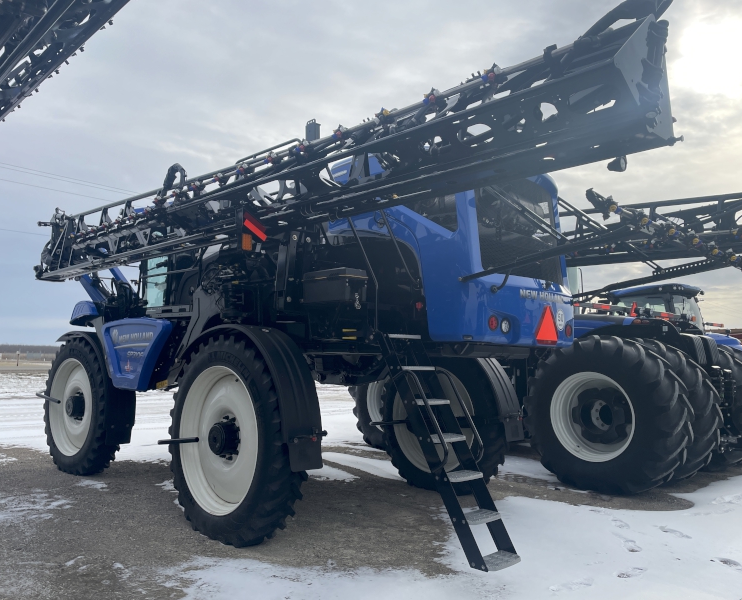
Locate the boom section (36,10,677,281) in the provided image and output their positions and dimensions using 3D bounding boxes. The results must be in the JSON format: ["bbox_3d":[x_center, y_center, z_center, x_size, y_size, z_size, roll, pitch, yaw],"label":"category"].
[{"bbox_3d":[-1.934,-1.034,6.579,0.700,0.970,9.600,5,-6,-43],"label":"boom section"}]

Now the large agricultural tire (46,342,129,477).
[{"bbox_3d":[-4.138,1.522,8.654,1.961,1.961,0.391,-4,-7,41],"label":"large agricultural tire"}]

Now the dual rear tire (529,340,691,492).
[{"bbox_3d":[3.058,1.516,7.951,0.615,2.032,2.032,5,-7,-42],"label":"dual rear tire"}]

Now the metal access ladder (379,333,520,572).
[{"bbox_3d":[0.590,1.130,4.807,0.400,1.760,1.190,5,-7,-44],"label":"metal access ladder"}]

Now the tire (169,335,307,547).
[{"bbox_3d":[-1.329,1.329,5.803,0.391,1.961,1.961,5,-7,-44],"label":"tire"}]

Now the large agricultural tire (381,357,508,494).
[{"bbox_3d":[0.925,1.572,8.006,0.391,1.961,1.961,5,-7,-44],"label":"large agricultural tire"}]

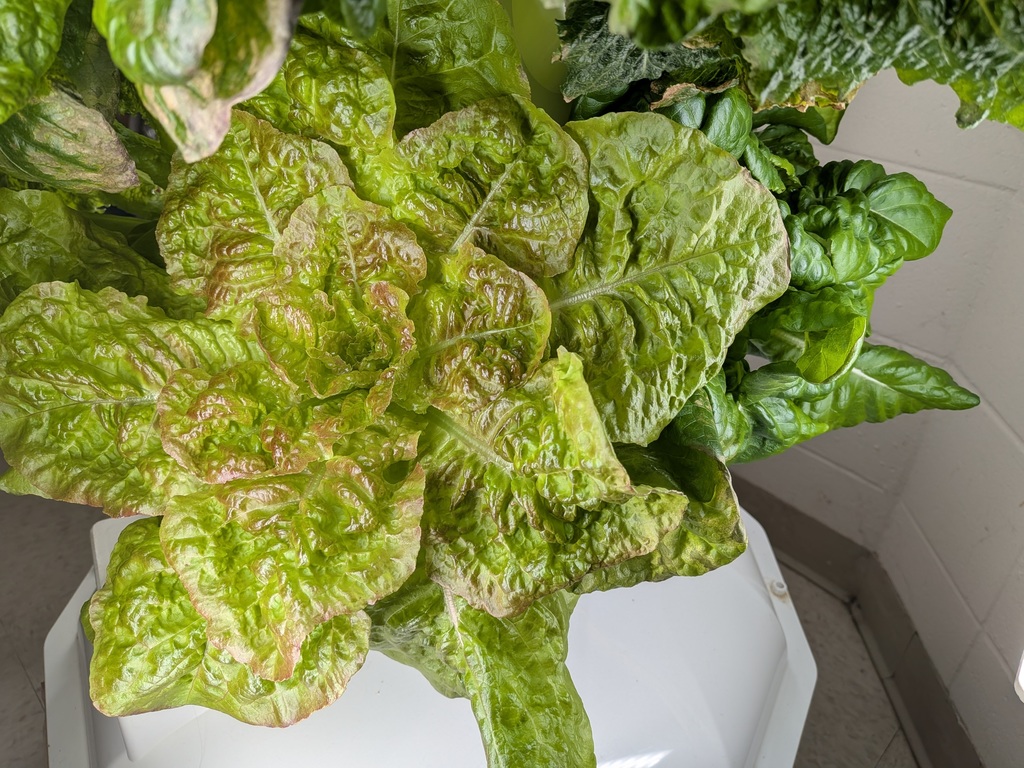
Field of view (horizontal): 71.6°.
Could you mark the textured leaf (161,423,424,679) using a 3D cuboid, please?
[{"bbox_3d":[-0.129,0.095,0.431,0.147,0.055,0.152,5,70,2],"label":"textured leaf"}]

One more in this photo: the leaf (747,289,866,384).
[{"bbox_3d":[0.229,-0.038,0.550,0.088,0.045,0.067,0,66,-7],"label":"leaf"}]

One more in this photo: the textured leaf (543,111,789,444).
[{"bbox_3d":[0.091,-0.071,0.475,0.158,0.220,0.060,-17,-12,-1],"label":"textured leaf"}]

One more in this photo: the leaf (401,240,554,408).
[{"bbox_3d":[-0.023,-0.034,0.430,0.091,0.050,0.094,-10,73,12],"label":"leaf"}]

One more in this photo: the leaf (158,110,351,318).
[{"bbox_3d":[-0.161,-0.103,0.455,0.108,0.136,0.050,-17,-6,-9],"label":"leaf"}]

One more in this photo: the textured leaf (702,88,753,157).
[{"bbox_3d":[0.176,-0.214,0.580,0.036,0.020,0.056,-11,73,-3],"label":"textured leaf"}]

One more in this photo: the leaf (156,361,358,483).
[{"bbox_3d":[-0.146,0.019,0.426,0.113,0.045,0.073,-18,60,-18],"label":"leaf"}]

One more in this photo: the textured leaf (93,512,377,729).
[{"bbox_3d":[-0.191,0.157,0.492,0.176,0.060,0.143,4,63,2],"label":"textured leaf"}]

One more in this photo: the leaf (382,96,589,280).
[{"bbox_3d":[-0.018,-0.125,0.465,0.120,0.119,0.055,29,-5,9],"label":"leaf"}]

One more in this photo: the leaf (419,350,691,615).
[{"bbox_3d":[0.024,0.056,0.441,0.149,0.070,0.152,-37,72,-16],"label":"leaf"}]

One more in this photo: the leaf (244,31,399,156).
[{"bbox_3d":[-0.137,-0.203,0.508,0.098,0.045,0.104,2,75,-3],"label":"leaf"}]

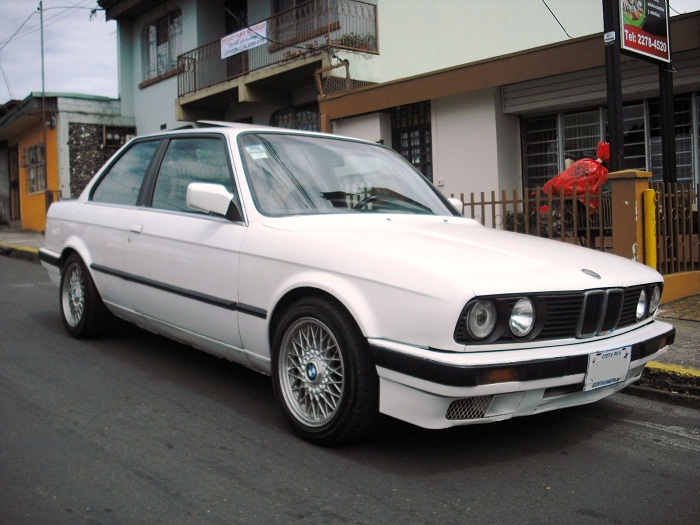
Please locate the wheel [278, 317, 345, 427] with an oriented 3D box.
[{"bbox_3d":[-0.102,0.427,3.053,0.160,0.425,0.425,-2,6,-39],"label":"wheel"}]

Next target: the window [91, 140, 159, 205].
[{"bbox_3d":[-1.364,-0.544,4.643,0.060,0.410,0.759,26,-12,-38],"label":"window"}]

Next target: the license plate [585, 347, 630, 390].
[{"bbox_3d":[0.964,0.400,2.876,0.300,0.151,0.012,-2,6,-39],"label":"license plate"}]

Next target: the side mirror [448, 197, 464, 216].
[{"bbox_3d":[0.611,-0.336,4.563,0.220,0.130,0.120,-2,6,-39],"label":"side mirror"}]

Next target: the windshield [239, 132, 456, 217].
[{"bbox_3d":[-0.022,-0.488,4.043,1.340,0.130,0.660,-2,45,-39],"label":"windshield"}]

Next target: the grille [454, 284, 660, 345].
[{"bbox_3d":[0.909,0.183,2.941,1.360,0.195,0.150,-2,6,-39],"label":"grille"}]

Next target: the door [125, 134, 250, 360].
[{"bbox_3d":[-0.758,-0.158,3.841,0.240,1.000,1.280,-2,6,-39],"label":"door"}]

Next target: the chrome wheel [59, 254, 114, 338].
[{"bbox_3d":[-1.722,0.194,5.034,0.200,0.610,0.610,-2,6,-39],"label":"chrome wheel"}]

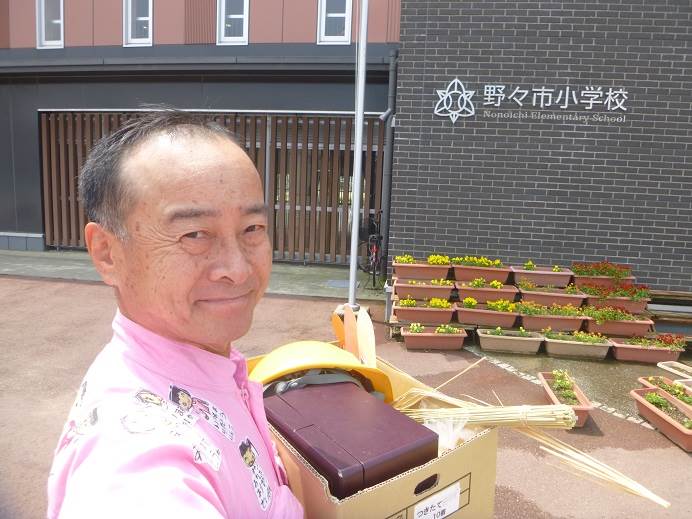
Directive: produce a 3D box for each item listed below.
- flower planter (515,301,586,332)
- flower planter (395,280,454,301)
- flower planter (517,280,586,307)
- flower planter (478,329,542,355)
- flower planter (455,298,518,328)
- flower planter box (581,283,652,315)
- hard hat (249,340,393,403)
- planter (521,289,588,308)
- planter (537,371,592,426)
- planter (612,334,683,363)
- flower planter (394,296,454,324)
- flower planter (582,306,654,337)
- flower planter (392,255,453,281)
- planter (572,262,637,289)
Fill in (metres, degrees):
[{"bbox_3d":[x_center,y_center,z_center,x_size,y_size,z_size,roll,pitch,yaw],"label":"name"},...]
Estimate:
[{"bbox_3d":[2.118,0.596,5.211,0.650,0.270,0.220,3,6,6],"label":"flower planter"},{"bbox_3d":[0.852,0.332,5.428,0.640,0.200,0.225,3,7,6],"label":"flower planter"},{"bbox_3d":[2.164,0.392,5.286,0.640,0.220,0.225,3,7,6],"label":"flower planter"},{"bbox_3d":[1.703,0.861,5.215,0.650,0.175,0.240,3,8,9],"label":"flower planter"},{"bbox_3d":[1.489,0.596,5.306,0.650,0.175,0.240,3,8,9],"label":"flower planter"},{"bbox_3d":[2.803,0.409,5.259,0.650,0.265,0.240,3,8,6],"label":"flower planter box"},{"bbox_3d":[-0.053,0.222,0.970,0.280,0.220,0.150,-12,45,0],"label":"hard hat"},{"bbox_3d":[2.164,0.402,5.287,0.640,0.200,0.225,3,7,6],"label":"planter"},{"bbox_3d":[1.650,1.052,3.803,0.240,0.175,0.650,4,8,11],"label":"planter"},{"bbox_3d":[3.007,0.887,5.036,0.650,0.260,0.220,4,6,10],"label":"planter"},{"bbox_3d":[0.840,0.563,5.379,0.650,0.175,0.240,3,8,9],"label":"flower planter"},{"bbox_3d":[2.786,0.638,5.171,0.650,0.260,0.220,3,6,7],"label":"flower planter"},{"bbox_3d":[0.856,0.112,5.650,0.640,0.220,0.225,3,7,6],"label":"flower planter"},{"bbox_3d":[2.799,0.187,5.492,0.650,0.300,0.220,3,6,4],"label":"planter"}]

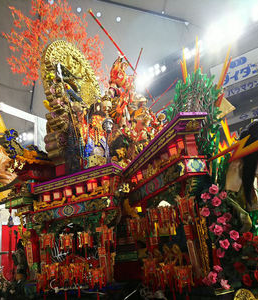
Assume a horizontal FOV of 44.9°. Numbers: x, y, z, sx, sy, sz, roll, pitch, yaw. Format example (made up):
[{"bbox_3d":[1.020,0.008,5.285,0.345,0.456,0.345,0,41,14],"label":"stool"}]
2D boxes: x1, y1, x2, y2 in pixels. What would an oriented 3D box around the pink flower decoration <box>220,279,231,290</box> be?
[{"bbox_3d":[0.928,1.293,3.000,0.105,0.105,0.075,-10,-19,13],"label":"pink flower decoration"}]

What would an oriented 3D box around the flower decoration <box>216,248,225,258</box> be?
[{"bbox_3d":[1.216,1.367,4.120,0.118,0.115,0.100,-12,-16,8],"label":"flower decoration"}]

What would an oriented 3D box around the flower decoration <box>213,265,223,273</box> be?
[{"bbox_3d":[1.162,1.538,4.050,0.118,0.100,0.095,-12,-16,8],"label":"flower decoration"}]

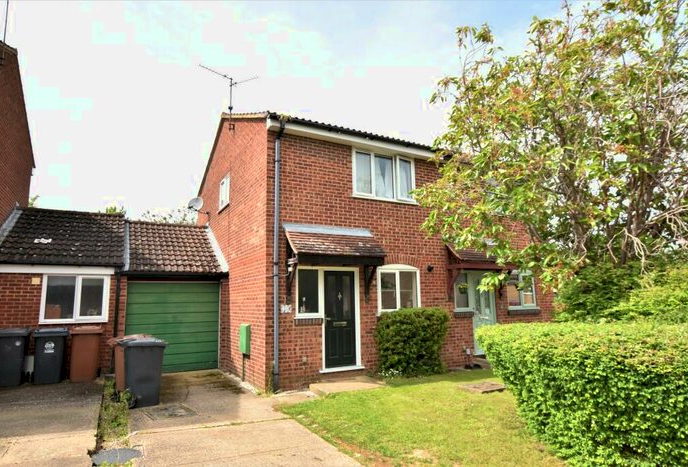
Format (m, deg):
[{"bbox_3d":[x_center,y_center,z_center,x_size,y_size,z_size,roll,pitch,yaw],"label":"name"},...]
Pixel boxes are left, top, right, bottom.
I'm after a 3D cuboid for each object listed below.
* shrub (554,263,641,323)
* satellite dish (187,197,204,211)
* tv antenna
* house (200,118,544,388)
[{"bbox_3d":[6.107,1.824,9.800,1.950,2.300,1.800,4,-11,-29],"label":"shrub"},{"bbox_3d":[-4.527,-0.914,12.450,0.500,0.450,0.360,-5,-10,20],"label":"satellite dish"},{"bbox_3d":[-2.883,-3.462,10.184,0.947,1.550,1.178,-9,-13,40],"label":"tv antenna"},{"bbox_3d":[0.320,0.180,13.195,8.700,7.150,8.400,4,-11,-29],"label":"house"}]

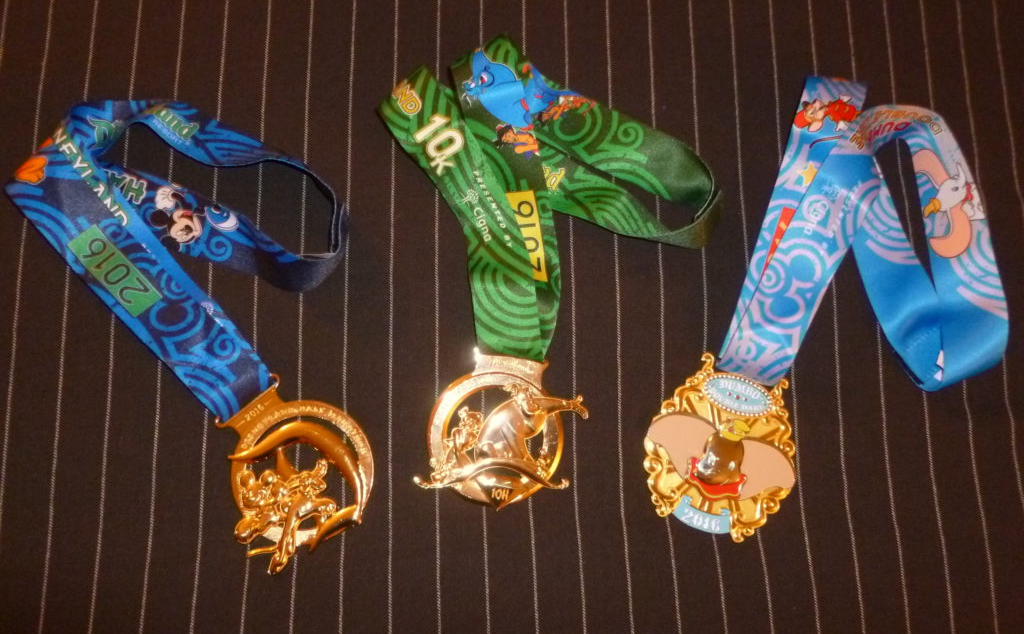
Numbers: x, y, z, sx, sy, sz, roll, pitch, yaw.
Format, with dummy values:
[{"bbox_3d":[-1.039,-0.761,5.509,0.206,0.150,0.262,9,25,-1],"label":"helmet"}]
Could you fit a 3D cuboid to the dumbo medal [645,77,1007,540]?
[{"bbox_3d":[0.202,-0.005,0.497,0.200,0.028,0.300,15,79,0],"label":"dumbo medal"}]

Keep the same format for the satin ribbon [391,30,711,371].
[{"bbox_3d":[0.021,-0.075,0.500,0.213,0.030,0.209,5,79,-2],"label":"satin ribbon"}]

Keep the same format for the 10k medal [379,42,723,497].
[{"bbox_3d":[0.018,-0.034,0.492,0.213,0.030,0.293,5,79,-2],"label":"10k medal"}]

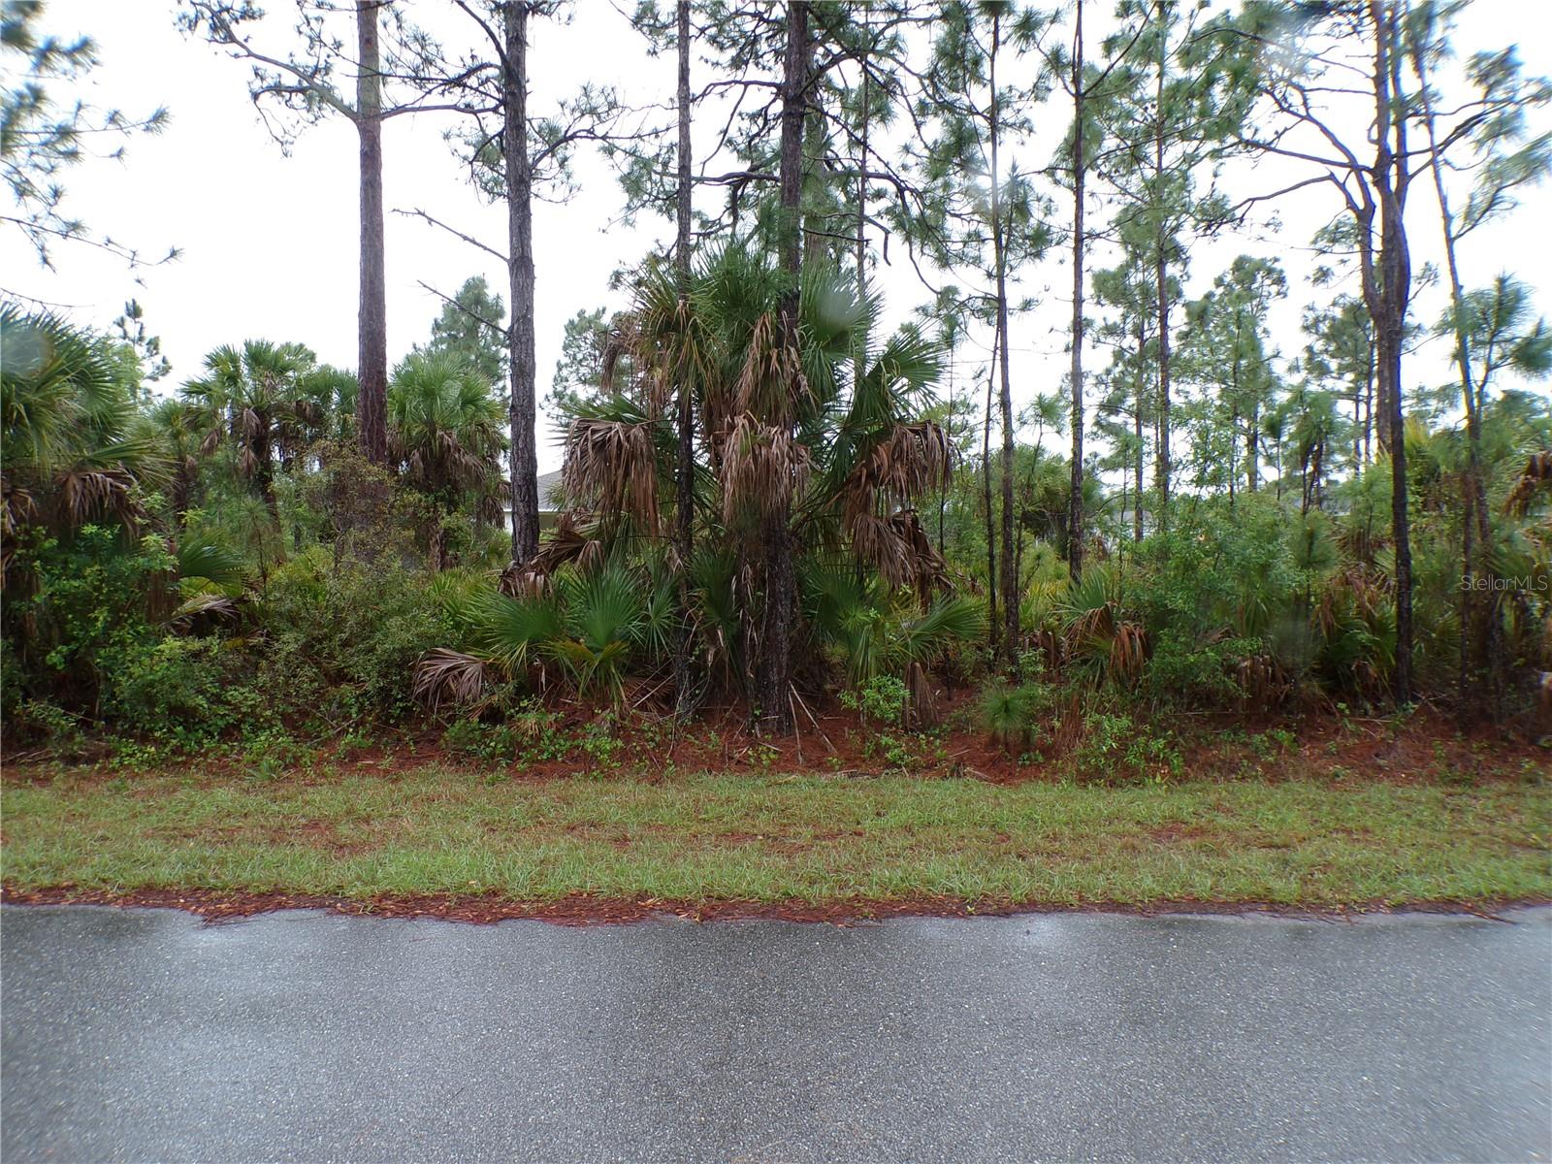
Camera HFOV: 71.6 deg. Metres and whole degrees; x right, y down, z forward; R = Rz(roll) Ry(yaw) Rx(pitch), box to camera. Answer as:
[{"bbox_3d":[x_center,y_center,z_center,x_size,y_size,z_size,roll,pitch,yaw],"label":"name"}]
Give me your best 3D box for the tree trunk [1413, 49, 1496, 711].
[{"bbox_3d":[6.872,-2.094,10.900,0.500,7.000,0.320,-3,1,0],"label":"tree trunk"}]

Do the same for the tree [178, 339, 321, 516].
[{"bbox_3d":[-11.182,-2.941,23.000,3.000,5.800,3.000,0,1,0],"label":"tree"}]

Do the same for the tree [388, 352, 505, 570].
[{"bbox_3d":[-6.412,-1.881,21.000,2.400,5.300,2.400,0,1,0],"label":"tree"}]

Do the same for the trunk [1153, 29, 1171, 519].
[{"bbox_3d":[7.895,-5.565,22.000,0.280,11.800,0.260,0,1,0],"label":"trunk"}]

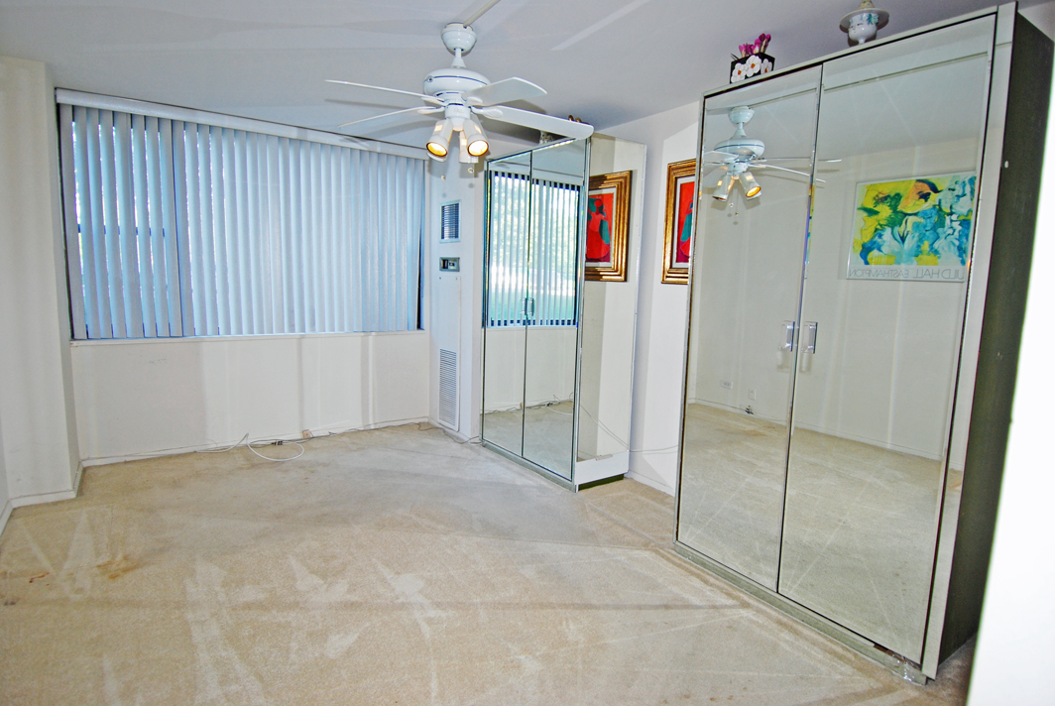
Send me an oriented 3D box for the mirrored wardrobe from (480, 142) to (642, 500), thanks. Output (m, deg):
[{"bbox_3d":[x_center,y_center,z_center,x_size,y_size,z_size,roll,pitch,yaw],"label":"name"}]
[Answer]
[{"bbox_3d":[0.201,-0.303,3.904,0.503,2.259,1.248,-3,8,-34],"label":"mirrored wardrobe"}]

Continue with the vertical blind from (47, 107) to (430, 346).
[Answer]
[{"bbox_3d":[-1.974,-0.952,4.154,2.532,1.629,0.096,-3,8,-34],"label":"vertical blind"}]

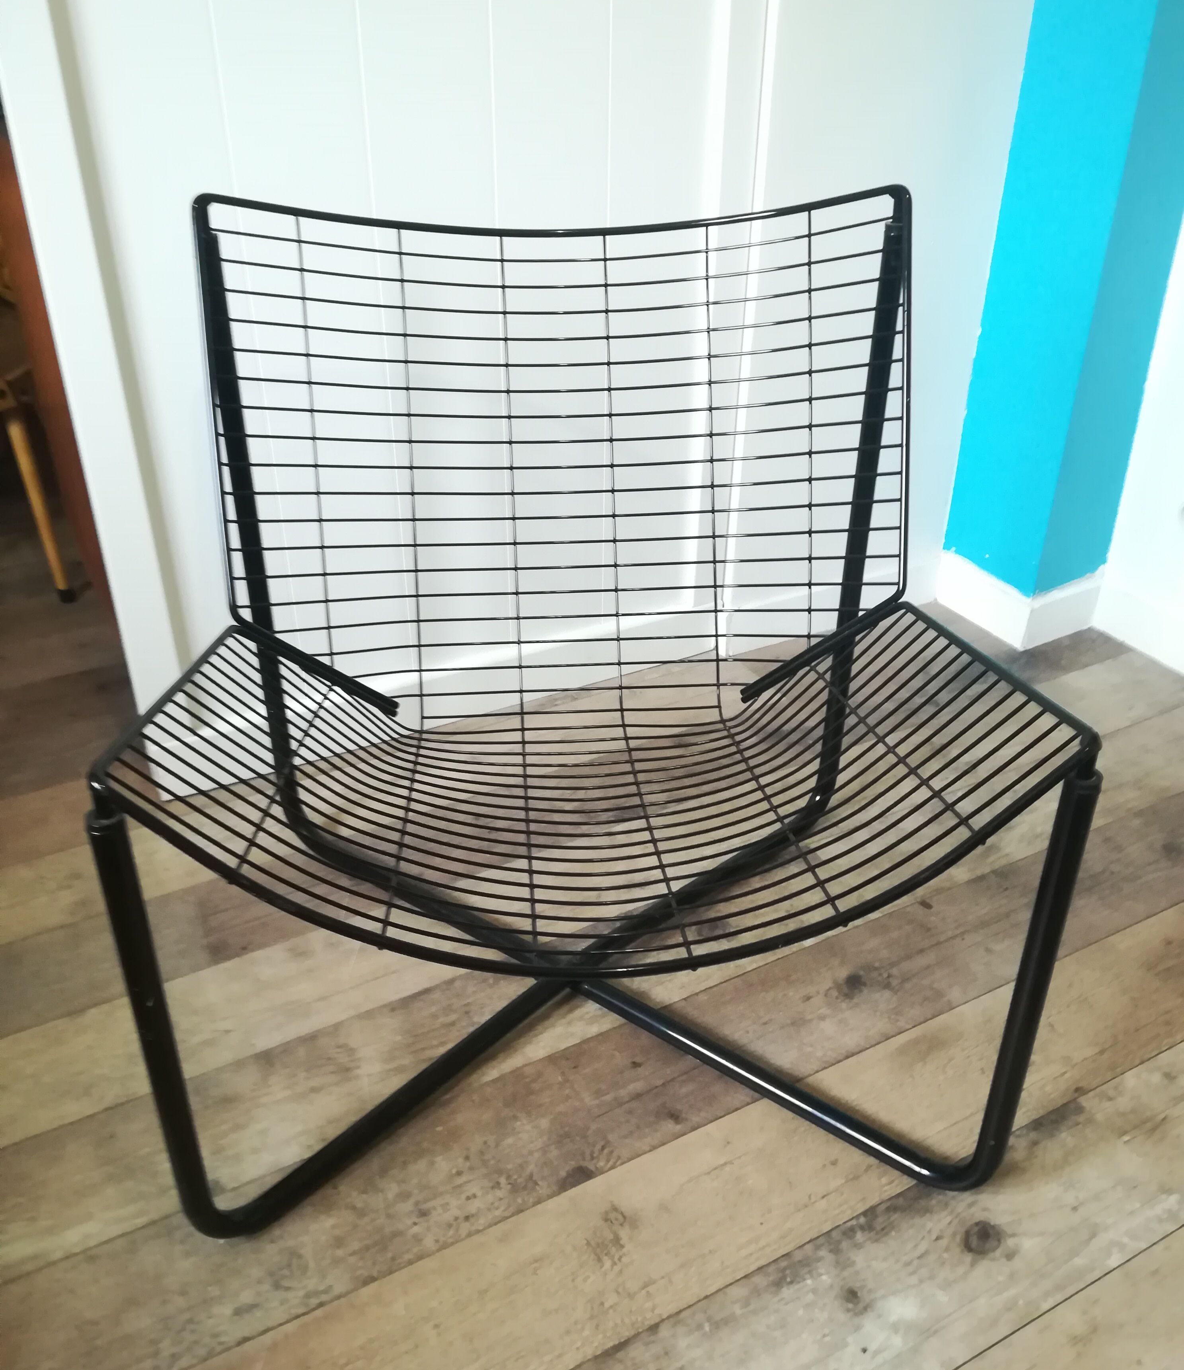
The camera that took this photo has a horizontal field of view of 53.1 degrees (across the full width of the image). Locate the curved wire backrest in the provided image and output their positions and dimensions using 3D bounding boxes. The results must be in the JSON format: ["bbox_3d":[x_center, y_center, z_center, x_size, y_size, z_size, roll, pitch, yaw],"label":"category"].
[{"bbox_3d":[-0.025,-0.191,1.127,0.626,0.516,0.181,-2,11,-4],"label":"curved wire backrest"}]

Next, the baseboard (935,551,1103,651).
[{"bbox_3d":[0.663,-0.144,1.846,0.154,0.078,0.184,-15,34,-25],"label":"baseboard"}]

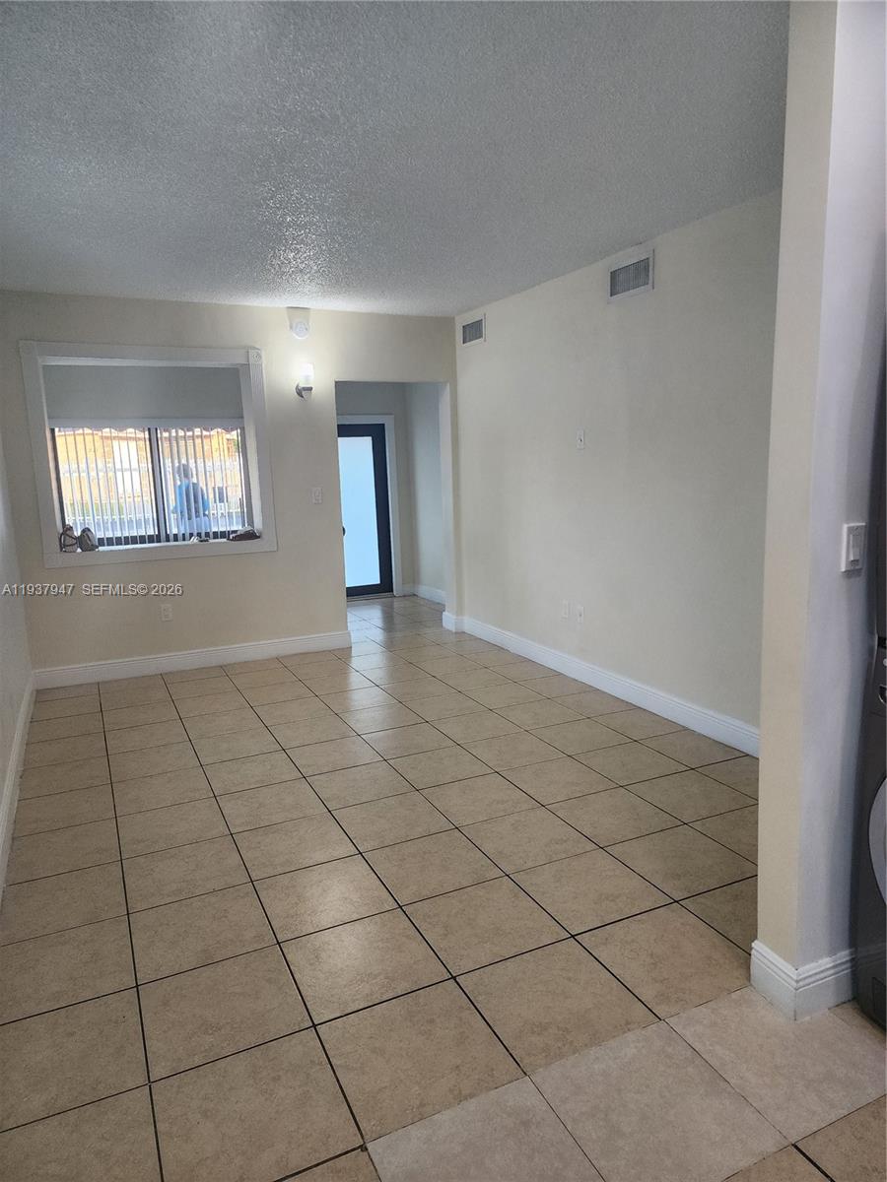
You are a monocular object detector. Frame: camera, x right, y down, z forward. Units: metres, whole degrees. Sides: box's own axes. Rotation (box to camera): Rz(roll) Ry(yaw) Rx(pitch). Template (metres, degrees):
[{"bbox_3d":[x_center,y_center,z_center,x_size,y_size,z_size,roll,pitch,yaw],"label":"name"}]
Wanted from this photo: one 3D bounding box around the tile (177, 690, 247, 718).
[{"bbox_3d":[-1.426,0.701,4.849,0.403,0.010,0.398,-7,11,-24],"label":"tile"}]

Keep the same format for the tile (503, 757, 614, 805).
[{"bbox_3d":[0.525,0.860,3.568,0.403,0.010,0.398,-7,11,-24],"label":"tile"}]

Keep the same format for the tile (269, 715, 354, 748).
[{"bbox_3d":[-0.727,0.776,4.314,0.403,0.010,0.398,-7,11,-24],"label":"tile"}]

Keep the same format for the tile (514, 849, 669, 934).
[{"bbox_3d":[0.494,1.012,2.658,0.401,0.010,0.401,-7,11,-24],"label":"tile"}]

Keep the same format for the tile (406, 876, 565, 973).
[{"bbox_3d":[0.127,1.065,2.519,0.406,0.010,0.406,-7,11,-24],"label":"tile"}]

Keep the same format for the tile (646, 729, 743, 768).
[{"bbox_3d":[1.230,0.771,3.872,0.352,0.010,0.401,-7,11,-24],"label":"tile"}]

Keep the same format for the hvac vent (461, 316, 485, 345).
[{"bbox_3d":[0.218,-1.941,5.879,0.030,0.190,0.404,-7,11,-24],"label":"hvac vent"}]

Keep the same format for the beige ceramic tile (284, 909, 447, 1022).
[{"bbox_3d":[-0.252,1.152,2.442,0.420,0.010,0.420,-7,11,-24],"label":"beige ceramic tile"}]

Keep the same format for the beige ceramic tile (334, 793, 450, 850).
[{"bbox_3d":[-0.214,0.948,3.232,0.403,0.010,0.398,-7,11,-24],"label":"beige ceramic tile"}]

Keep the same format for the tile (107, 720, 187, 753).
[{"bbox_3d":[-1.698,0.836,4.498,0.417,0.010,0.414,-7,11,-24],"label":"tile"}]

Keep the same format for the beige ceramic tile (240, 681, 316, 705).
[{"bbox_3d":[-1.079,0.672,5.086,0.406,0.010,0.406,-7,11,-24],"label":"beige ceramic tile"}]

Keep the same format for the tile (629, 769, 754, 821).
[{"bbox_3d":[1.049,0.870,3.351,0.393,0.010,0.394,-7,11,-24],"label":"tile"}]

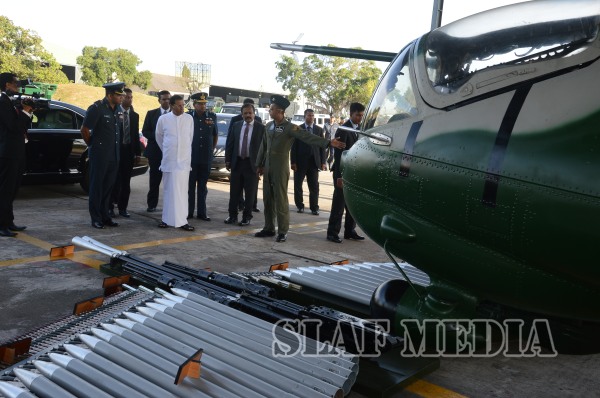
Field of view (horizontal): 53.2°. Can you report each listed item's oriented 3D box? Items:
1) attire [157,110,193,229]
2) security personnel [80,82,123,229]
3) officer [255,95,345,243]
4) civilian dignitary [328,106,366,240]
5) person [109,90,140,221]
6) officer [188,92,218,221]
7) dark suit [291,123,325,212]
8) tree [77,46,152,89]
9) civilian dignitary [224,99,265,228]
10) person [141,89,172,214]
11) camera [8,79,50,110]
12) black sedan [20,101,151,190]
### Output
[{"bbox_3d":[-1.604,-0.388,7.687,0.480,1.450,0.310,0,8,-27],"label":"attire"},{"bbox_3d":[-2.398,-0.538,7.292,0.380,1.780,0.520,9,9,30],"label":"security personnel"},{"bbox_3d":[-0.018,-0.381,7.351,1.050,1.760,0.450,7,8,22],"label":"officer"},{"bbox_3d":[0.619,-0.322,7.641,0.380,1.760,0.520,10,9,34],"label":"civilian dignitary"},{"bbox_3d":[-2.419,-0.649,8.351,0.480,1.755,0.320,1,8,-22],"label":"person"},{"bbox_3d":[-1.373,-0.596,8.391,0.470,1.770,0.310,2,7,-14],"label":"officer"},{"bbox_3d":[0.130,-0.506,9.715,0.540,1.450,0.320,4,7,-3],"label":"dark suit"},{"bbox_3d":[-18.712,-11.601,60.205,7.600,7.337,7.200,5,7,-1],"label":"tree"},{"bbox_3d":[-0.770,-0.484,8.306,0.550,1.680,0.350,5,7,-2],"label":"civilian dignitary"},{"bbox_3d":[-2.076,-0.709,8.980,0.500,1.775,0.320,1,7,-18],"label":"person"},{"bbox_3d":[-2.890,-1.106,6.400,0.420,0.300,0.180,2,8,-23],"label":"camera"},{"bbox_3d":[-4.750,-0.807,8.961,1.880,1.480,5.150,11,10,41],"label":"black sedan"}]

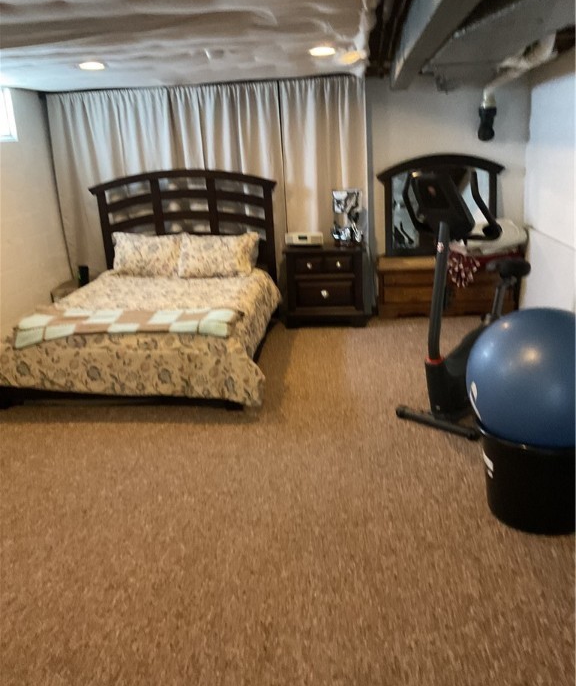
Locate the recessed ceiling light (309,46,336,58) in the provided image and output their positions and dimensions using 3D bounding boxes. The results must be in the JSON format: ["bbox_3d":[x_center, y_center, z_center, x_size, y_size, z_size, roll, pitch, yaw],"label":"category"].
[{"bbox_3d":[0.222,-1.875,4.139,0.180,0.040,0.180,-1,17,6],"label":"recessed ceiling light"}]

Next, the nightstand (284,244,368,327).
[{"bbox_3d":[0.346,-0.513,5.710,0.680,0.656,0.430,-1,17,6],"label":"nightstand"}]

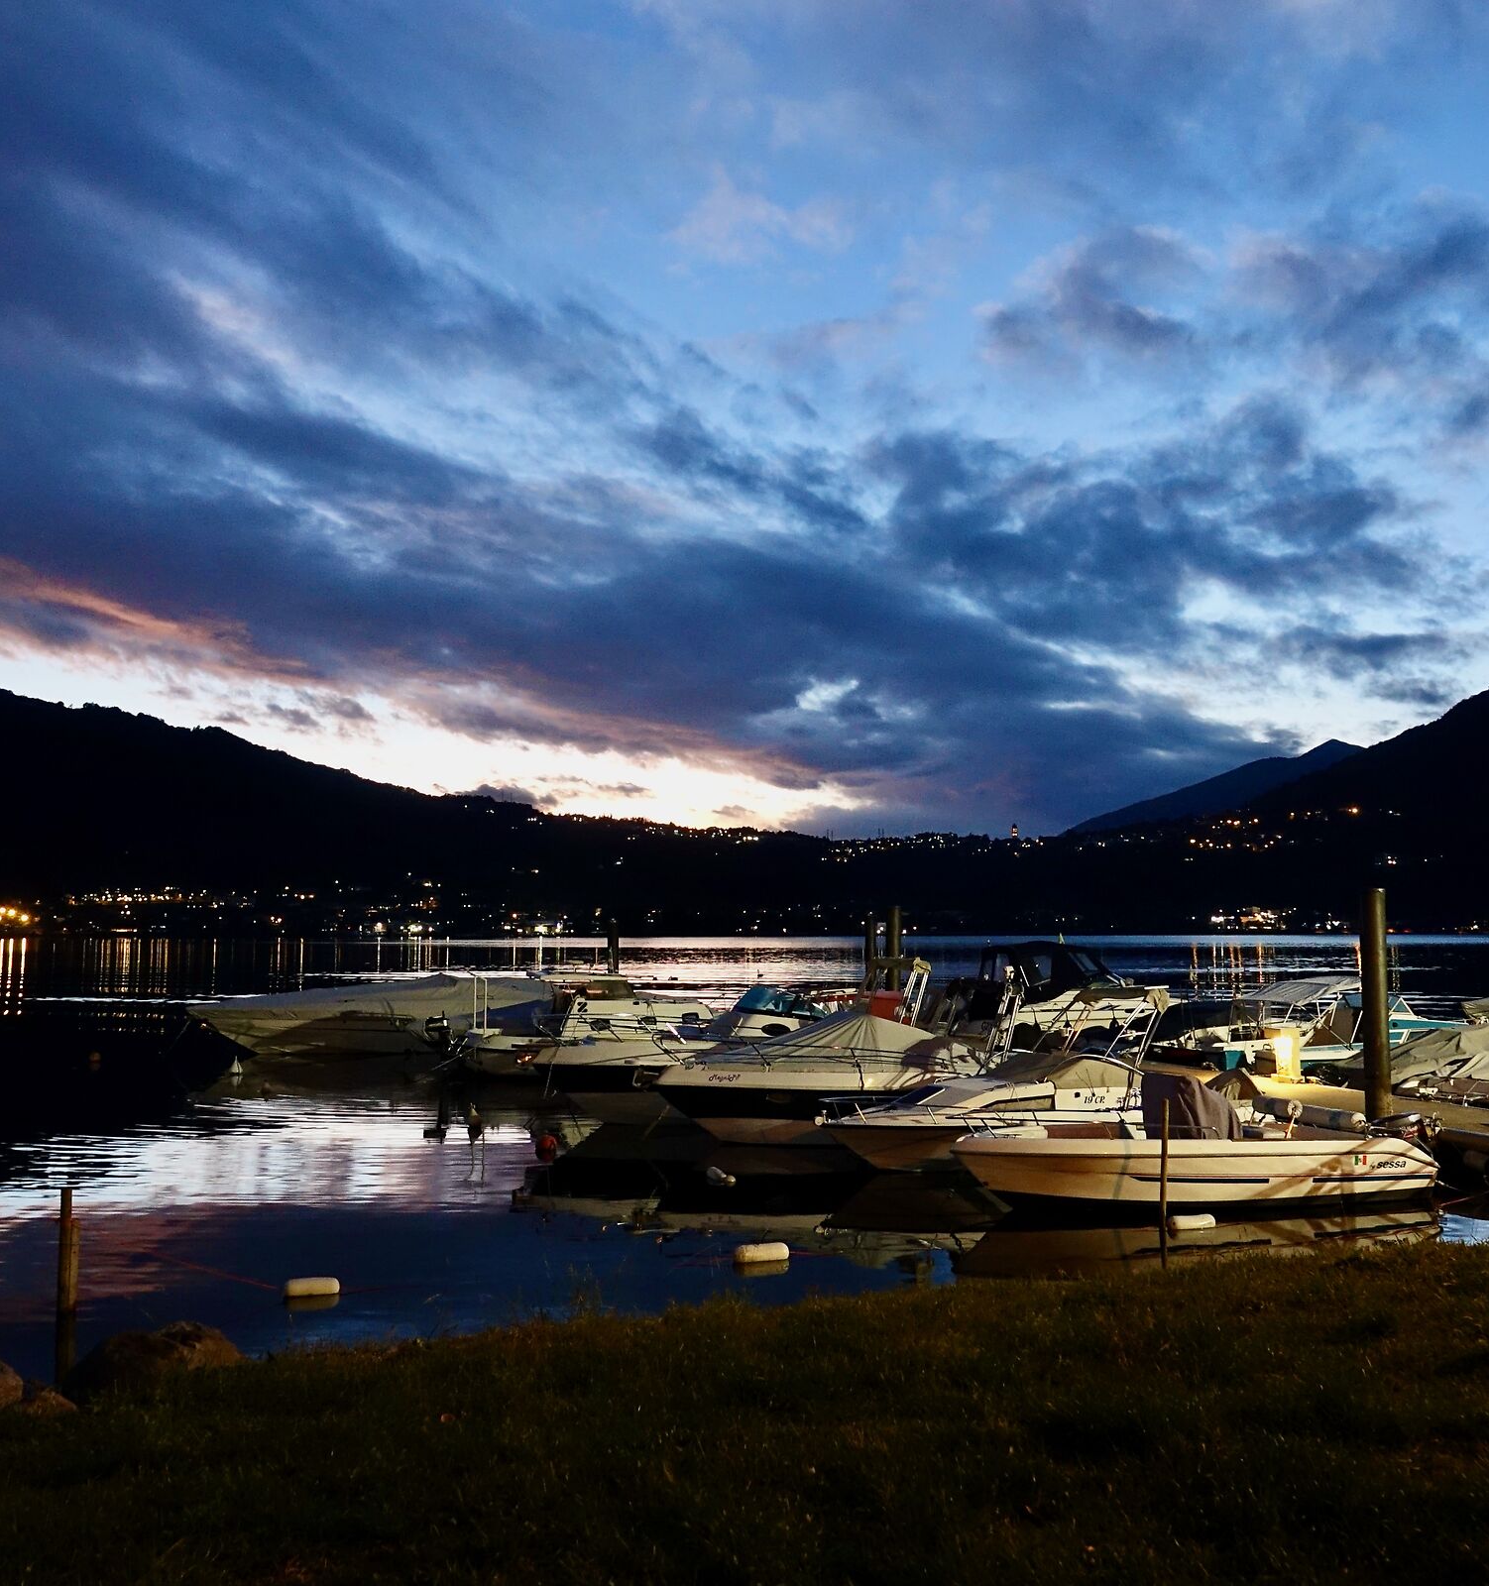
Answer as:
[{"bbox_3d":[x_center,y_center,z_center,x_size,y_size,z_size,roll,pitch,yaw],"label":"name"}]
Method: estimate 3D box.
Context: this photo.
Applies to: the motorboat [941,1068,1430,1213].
[{"bbox_3d":[4.726,3.836,17.776,5.250,1.430,2.100,1,-5,-14],"label":"motorboat"}]

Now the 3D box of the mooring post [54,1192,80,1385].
[{"bbox_3d":[-5.244,3.776,12.281,0.160,1.400,0.150,0,-5,0],"label":"mooring post"}]

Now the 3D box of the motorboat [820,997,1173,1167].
[{"bbox_3d":[3.669,3.694,20.015,5.600,2.100,2.200,1,-5,-14],"label":"motorboat"}]

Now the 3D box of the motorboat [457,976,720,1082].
[{"bbox_3d":[-2.757,4.909,33.439,6.300,2.100,2.300,1,-5,-14],"label":"motorboat"}]

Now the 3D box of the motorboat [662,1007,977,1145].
[{"bbox_3d":[1.813,4.088,22.653,6.050,1.770,2.300,1,-5,-14],"label":"motorboat"}]

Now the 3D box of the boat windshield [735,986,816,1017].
[{"bbox_3d":[0.520,3.312,25.104,1.000,0.450,1.800,1,-5,-14],"label":"boat windshield"}]

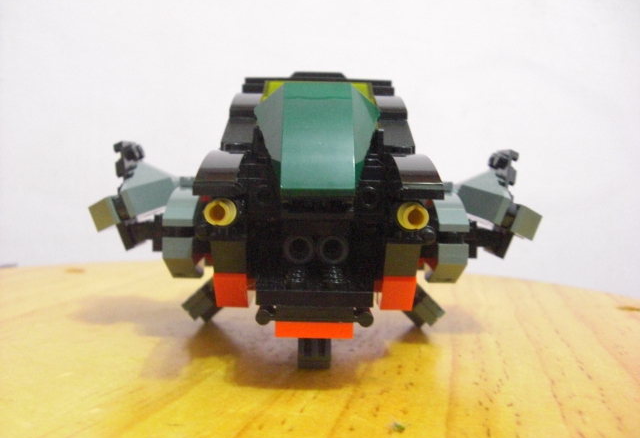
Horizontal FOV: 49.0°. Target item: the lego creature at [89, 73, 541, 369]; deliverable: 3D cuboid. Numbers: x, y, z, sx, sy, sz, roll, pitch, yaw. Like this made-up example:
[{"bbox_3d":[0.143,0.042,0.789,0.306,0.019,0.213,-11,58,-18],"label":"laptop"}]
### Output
[{"bbox_3d":[-0.001,-0.006,0.201,0.143,0.082,0.115,1,3,0],"label":"lego creature"}]

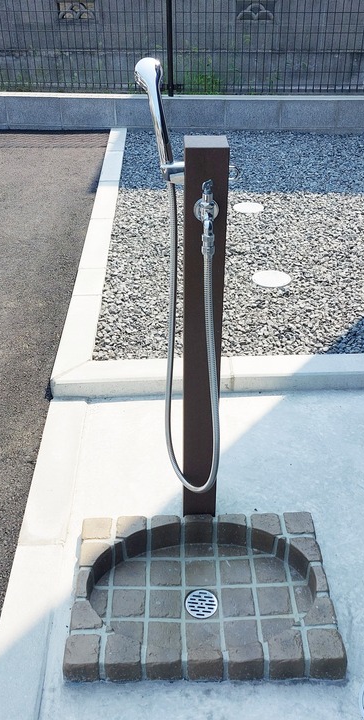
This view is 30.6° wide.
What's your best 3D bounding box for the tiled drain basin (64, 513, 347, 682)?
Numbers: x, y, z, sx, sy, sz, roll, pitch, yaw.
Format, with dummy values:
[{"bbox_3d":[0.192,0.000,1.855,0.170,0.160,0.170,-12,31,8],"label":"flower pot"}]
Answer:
[{"bbox_3d":[0.043,0.507,1.473,0.561,0.066,0.396,-1,32,-1],"label":"tiled drain basin"}]

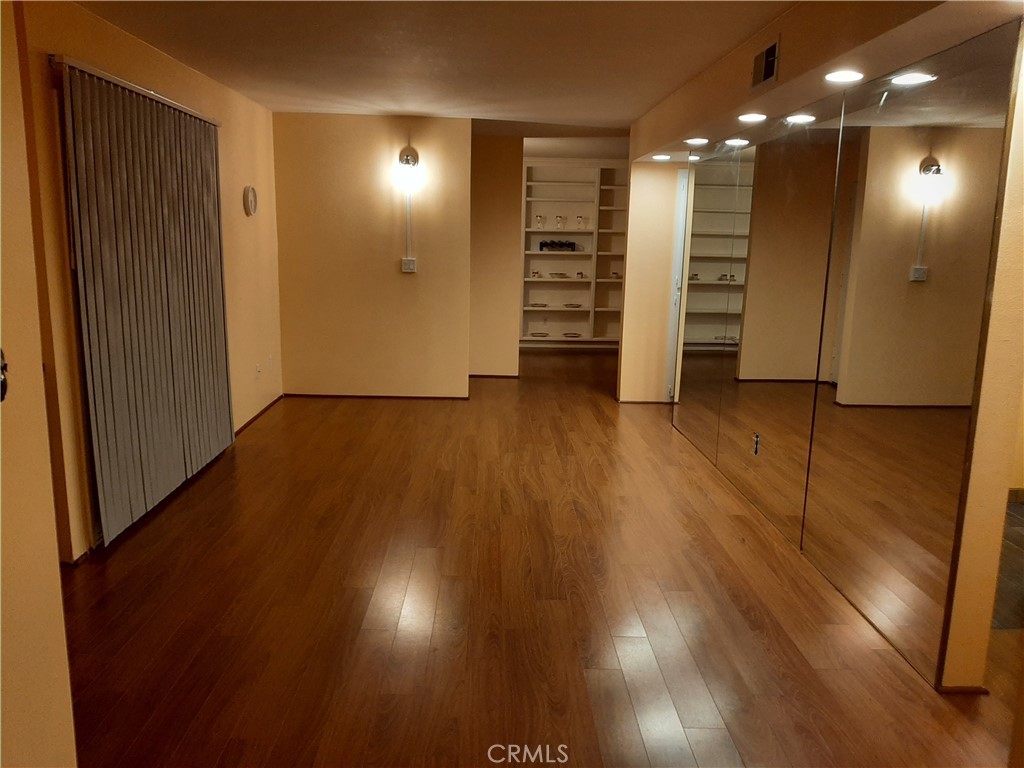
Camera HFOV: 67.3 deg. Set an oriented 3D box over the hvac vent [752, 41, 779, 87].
[{"bbox_3d":[1.145,-1.457,3.519,0.020,0.165,0.310,1,11,-2],"label":"hvac vent"}]

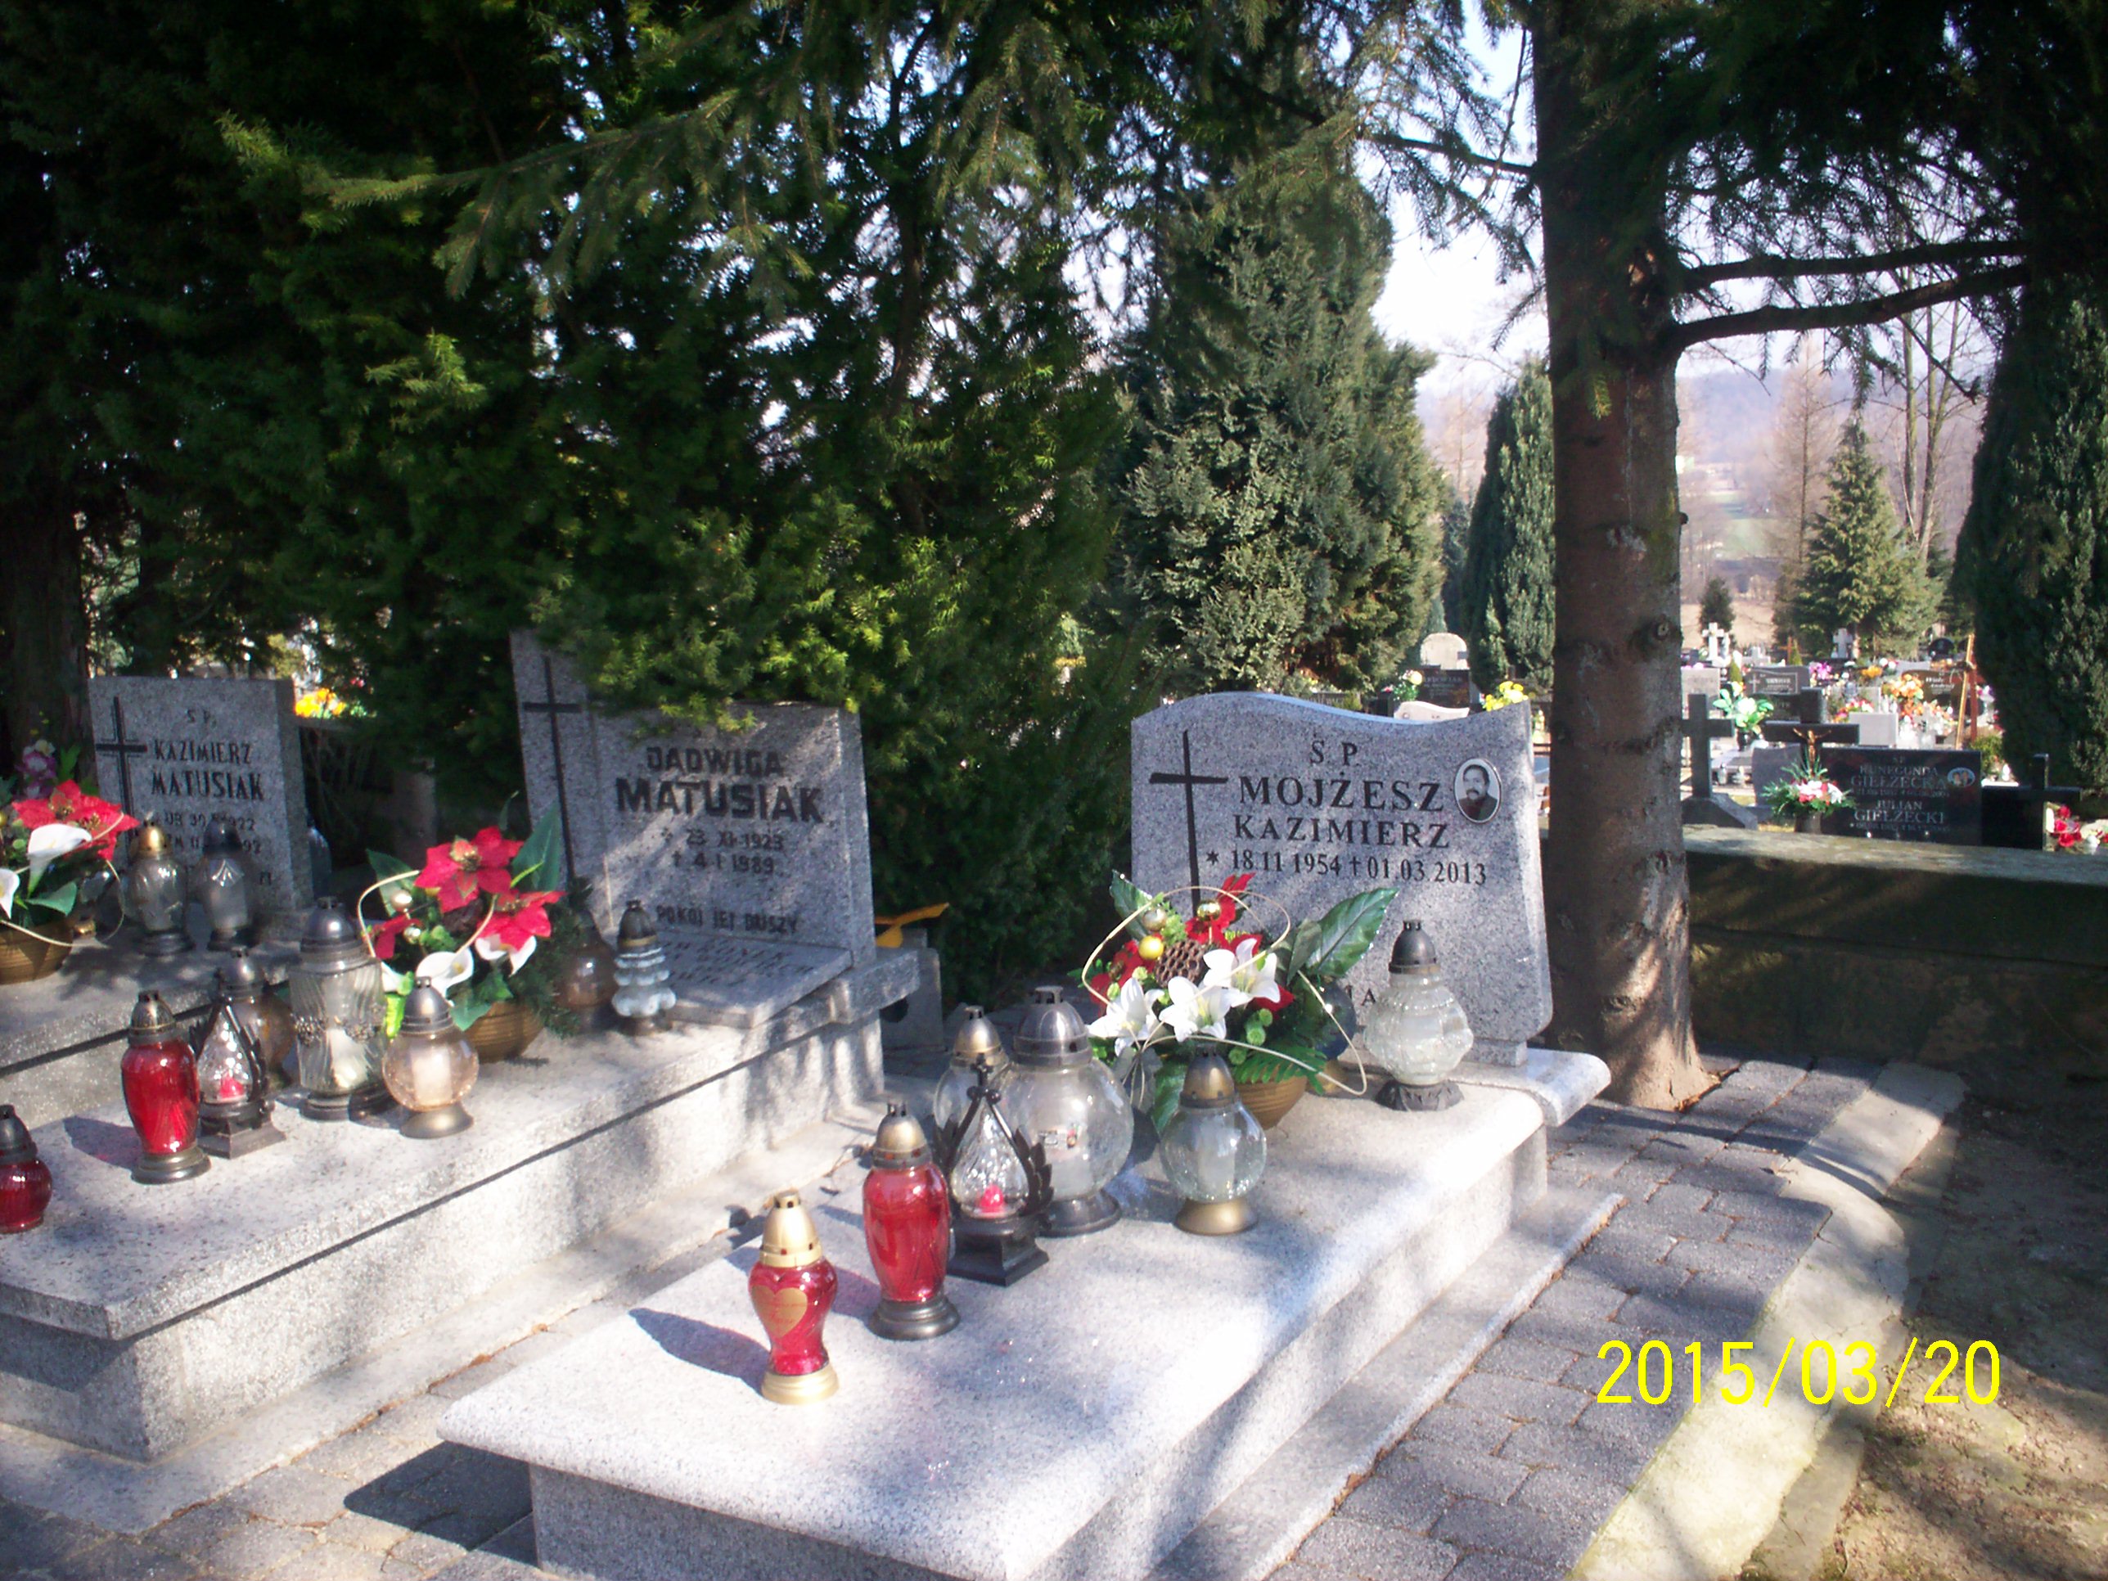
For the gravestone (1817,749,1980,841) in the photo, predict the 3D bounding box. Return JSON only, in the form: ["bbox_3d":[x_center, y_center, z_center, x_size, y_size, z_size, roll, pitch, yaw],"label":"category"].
[{"bbox_3d":[4.638,0.041,12.000,0.860,0.600,0.130,1,8,31],"label":"gravestone"}]

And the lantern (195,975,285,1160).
[{"bbox_3d":[-1.421,0.458,3.765,0.195,0.315,0.125,2,11,31],"label":"lantern"}]

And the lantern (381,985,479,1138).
[{"bbox_3d":[-1.102,0.472,3.870,0.163,0.261,0.163,1,8,31],"label":"lantern"}]

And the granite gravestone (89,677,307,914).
[{"bbox_3d":[-2.164,0.002,5.566,0.723,0.586,0.068,2,10,31],"label":"granite gravestone"}]

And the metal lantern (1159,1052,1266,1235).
[{"bbox_3d":[0.243,0.533,3.366,0.164,0.264,0.164,-3,9,0],"label":"metal lantern"}]

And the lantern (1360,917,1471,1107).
[{"bbox_3d":[0.648,0.396,3.941,0.195,0.325,0.195,1,8,31],"label":"lantern"}]

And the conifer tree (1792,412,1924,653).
[{"bbox_3d":[16.513,-5.189,45.000,2.700,4.900,2.700,1,8,31],"label":"conifer tree"}]

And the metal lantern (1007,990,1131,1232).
[{"bbox_3d":[0.022,0.485,3.382,0.205,0.375,0.205,-3,7,0],"label":"metal lantern"}]

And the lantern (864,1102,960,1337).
[{"bbox_3d":[-0.203,0.588,3.027,0.128,0.311,0.128,-3,9,0],"label":"lantern"}]

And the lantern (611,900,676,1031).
[{"bbox_3d":[-0.832,0.350,4.417,0.129,0.258,0.129,-3,9,0],"label":"lantern"}]

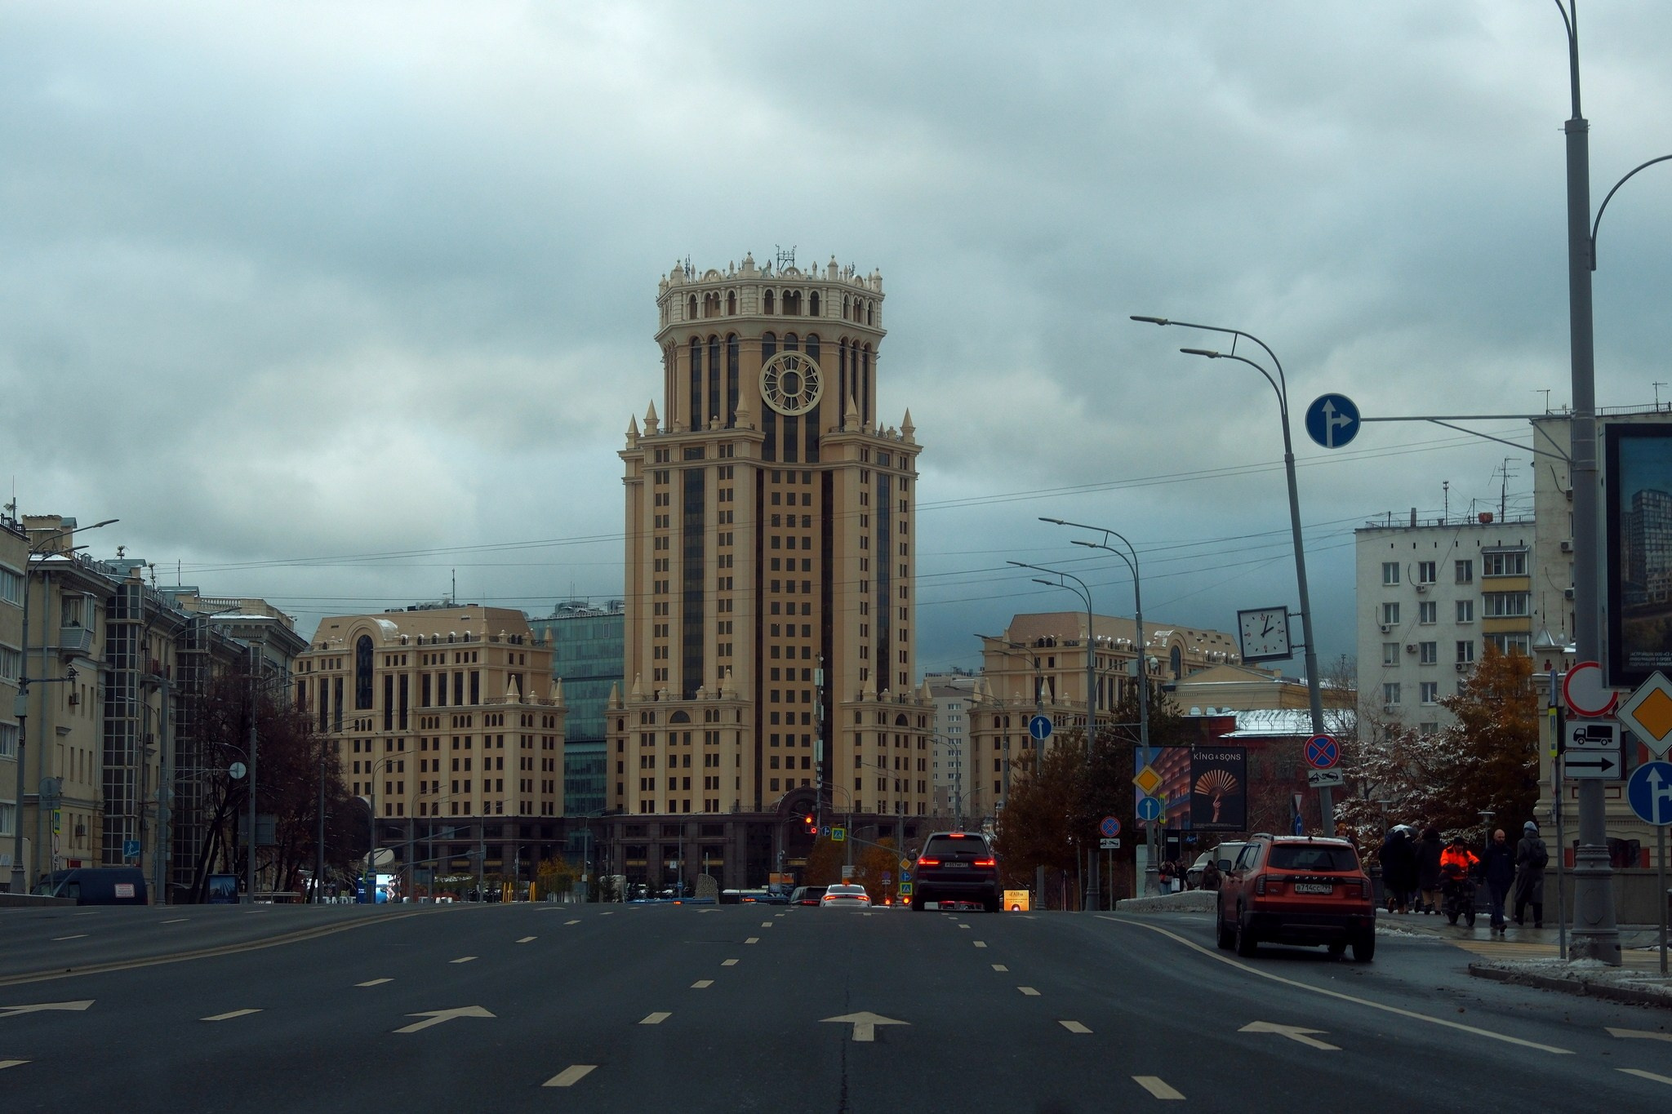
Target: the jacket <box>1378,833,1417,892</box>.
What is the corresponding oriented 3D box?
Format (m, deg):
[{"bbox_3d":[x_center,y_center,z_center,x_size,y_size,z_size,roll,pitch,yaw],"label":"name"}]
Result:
[{"bbox_3d":[11.611,6.307,72.000,0.720,1.180,0.500,-1,-5,8],"label":"jacket"}]

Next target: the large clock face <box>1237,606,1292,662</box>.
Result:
[{"bbox_3d":[8.500,1.527,69.000,0.980,0.980,0.280,-7,-2,15],"label":"large clock face"}]

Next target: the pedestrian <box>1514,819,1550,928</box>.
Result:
[{"bbox_3d":[11.982,5.470,60.000,0.580,1.830,0.500,1,-5,-10],"label":"pedestrian"}]

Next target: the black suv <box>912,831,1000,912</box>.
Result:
[{"bbox_3d":[2.757,7.330,81.364,2.000,1.800,5.000,0,-5,1],"label":"black suv"}]

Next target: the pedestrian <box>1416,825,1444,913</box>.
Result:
[{"bbox_3d":[12.214,6.465,71.500,0.620,1.770,0.480,-1,-5,8],"label":"pedestrian"}]

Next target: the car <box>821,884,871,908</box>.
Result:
[{"bbox_3d":[0.363,12.911,129.421,1.860,1.450,4.800,0,-6,0],"label":"car"}]

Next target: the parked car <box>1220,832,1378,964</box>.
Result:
[{"bbox_3d":[6.659,4.936,50.812,1.860,1.750,4.550,2,-5,1],"label":"parked car"}]

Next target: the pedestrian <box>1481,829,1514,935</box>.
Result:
[{"bbox_3d":[10.933,5.372,57.500,0.550,1.760,0.420,1,-5,-6],"label":"pedestrian"}]

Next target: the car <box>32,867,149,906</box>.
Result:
[{"bbox_3d":[-32.907,14.840,151.157,5.700,2.550,2.050,5,-6,-44],"label":"car"}]

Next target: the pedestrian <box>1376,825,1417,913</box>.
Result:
[{"bbox_3d":[11.597,6.537,72.000,0.720,1.730,0.600,-1,-5,8],"label":"pedestrian"}]

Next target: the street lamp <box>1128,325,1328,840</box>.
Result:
[{"bbox_3d":[7.973,1.135,69.377,3.050,12.300,0.500,-7,-3,3],"label":"street lamp"}]

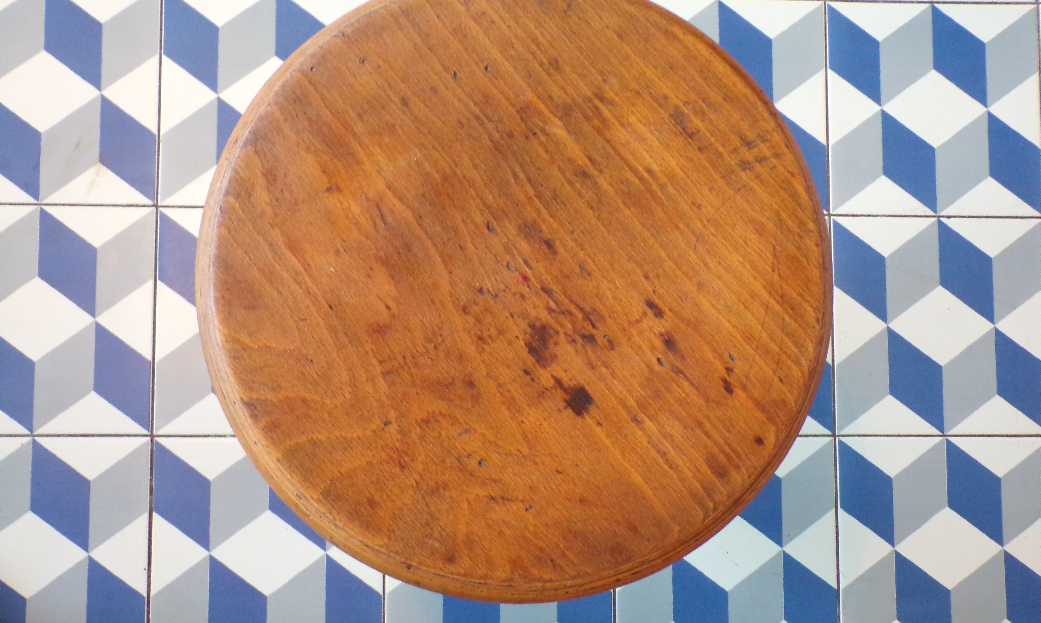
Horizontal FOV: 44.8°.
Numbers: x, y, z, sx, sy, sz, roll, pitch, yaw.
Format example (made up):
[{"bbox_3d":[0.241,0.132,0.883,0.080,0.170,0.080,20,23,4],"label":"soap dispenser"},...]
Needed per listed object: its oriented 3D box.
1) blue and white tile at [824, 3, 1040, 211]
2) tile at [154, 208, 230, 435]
[{"bbox_3d":[0.381,-0.187,1.165,0.198,0.010,0.198,0,85,-4],"label":"blue and white tile"},{"bbox_3d":[-0.218,0.009,1.110,0.198,0.010,0.198,0,85,-4],"label":"tile"}]

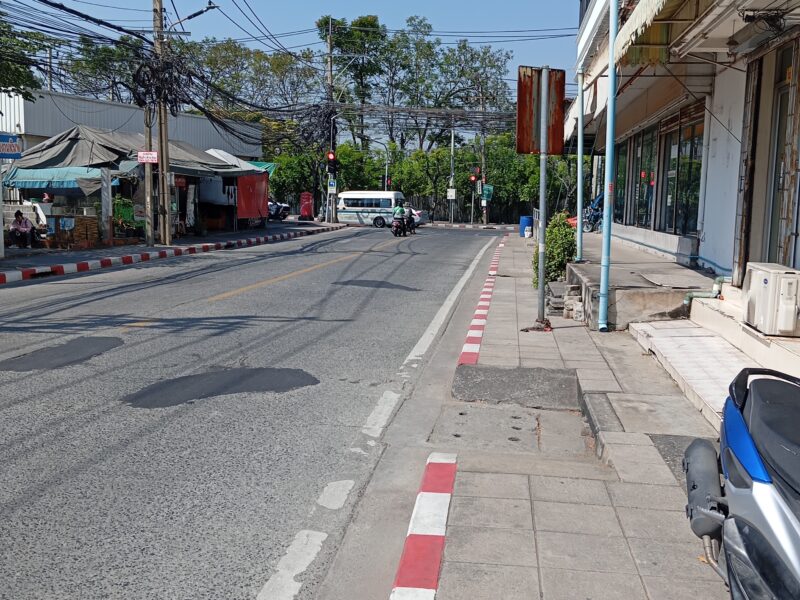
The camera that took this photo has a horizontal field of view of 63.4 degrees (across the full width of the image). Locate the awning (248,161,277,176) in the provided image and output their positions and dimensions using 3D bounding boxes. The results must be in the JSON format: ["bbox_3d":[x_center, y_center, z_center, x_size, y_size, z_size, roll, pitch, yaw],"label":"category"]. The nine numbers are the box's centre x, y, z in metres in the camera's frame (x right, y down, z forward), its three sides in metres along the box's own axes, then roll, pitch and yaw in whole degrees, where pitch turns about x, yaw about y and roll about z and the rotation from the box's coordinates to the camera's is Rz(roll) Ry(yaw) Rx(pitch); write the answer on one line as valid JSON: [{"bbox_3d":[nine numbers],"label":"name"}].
[{"bbox_3d":[-8.016,-7.678,38.000,1.800,0.900,2.400,2,9,12],"label":"awning"}]

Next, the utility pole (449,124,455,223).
[{"bbox_3d":[3.534,-8.688,44.400,0.200,6.750,0.200,0,9,0],"label":"utility pole"}]

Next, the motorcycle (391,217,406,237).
[{"bbox_3d":[-0.047,-3.583,30.700,0.700,1.120,1.900,2,9,10],"label":"motorcycle"}]

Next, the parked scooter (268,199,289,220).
[{"bbox_3d":[-7.634,-5.423,40.000,1.900,1.180,0.720,1,9,6],"label":"parked scooter"}]

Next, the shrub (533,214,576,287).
[{"bbox_3d":[2.889,-0.978,12.100,0.780,1.330,0.900,2,9,10],"label":"shrub"}]

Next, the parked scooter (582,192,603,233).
[{"bbox_3d":[7.312,-3.092,23.600,1.900,1.200,0.750,-6,11,-36],"label":"parked scooter"}]

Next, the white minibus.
[{"bbox_3d":[-2.154,-5.849,41.600,5.300,2.280,1.880,4,10,24],"label":"white minibus"}]

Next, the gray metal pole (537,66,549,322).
[{"bbox_3d":[1.764,-1.252,7.950,0.085,3.120,0.085,-1,9,0],"label":"gray metal pole"}]

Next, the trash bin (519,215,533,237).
[{"bbox_3d":[5.549,-3.279,28.500,0.590,0.930,0.590,0,9,0],"label":"trash bin"}]

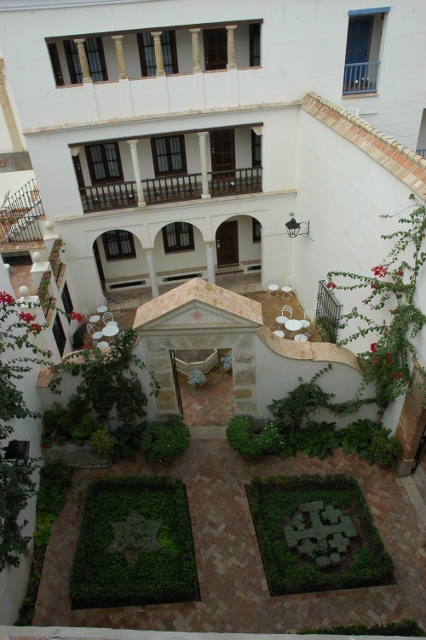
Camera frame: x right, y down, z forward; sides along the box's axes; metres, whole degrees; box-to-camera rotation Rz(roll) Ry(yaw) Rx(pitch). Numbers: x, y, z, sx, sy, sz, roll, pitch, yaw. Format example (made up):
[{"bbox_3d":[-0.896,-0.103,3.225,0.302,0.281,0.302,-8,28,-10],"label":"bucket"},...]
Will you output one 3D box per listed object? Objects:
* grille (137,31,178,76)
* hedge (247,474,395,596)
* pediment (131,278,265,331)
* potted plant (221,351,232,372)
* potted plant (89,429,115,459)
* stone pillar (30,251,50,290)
[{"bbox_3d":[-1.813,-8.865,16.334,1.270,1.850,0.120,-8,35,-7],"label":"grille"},{"bbox_3d":[2.371,4.793,11.027,2.650,0.450,2.640,-4,35,-1],"label":"hedge"},{"bbox_3d":[-0.356,-0.327,11.646,3.100,1.020,1.000,-1,35,3],"label":"pediment"},{"bbox_3d":[0.579,1.409,16.230,0.580,0.620,0.580,-4,36,0],"label":"potted plant"},{"bbox_3d":[-2.937,3.258,12.709,0.700,0.660,0.700,-2,35,2],"label":"potted plant"},{"bbox_3d":[-5.613,-1.547,15.817,0.500,1.520,0.500,-6,36,-2],"label":"stone pillar"}]

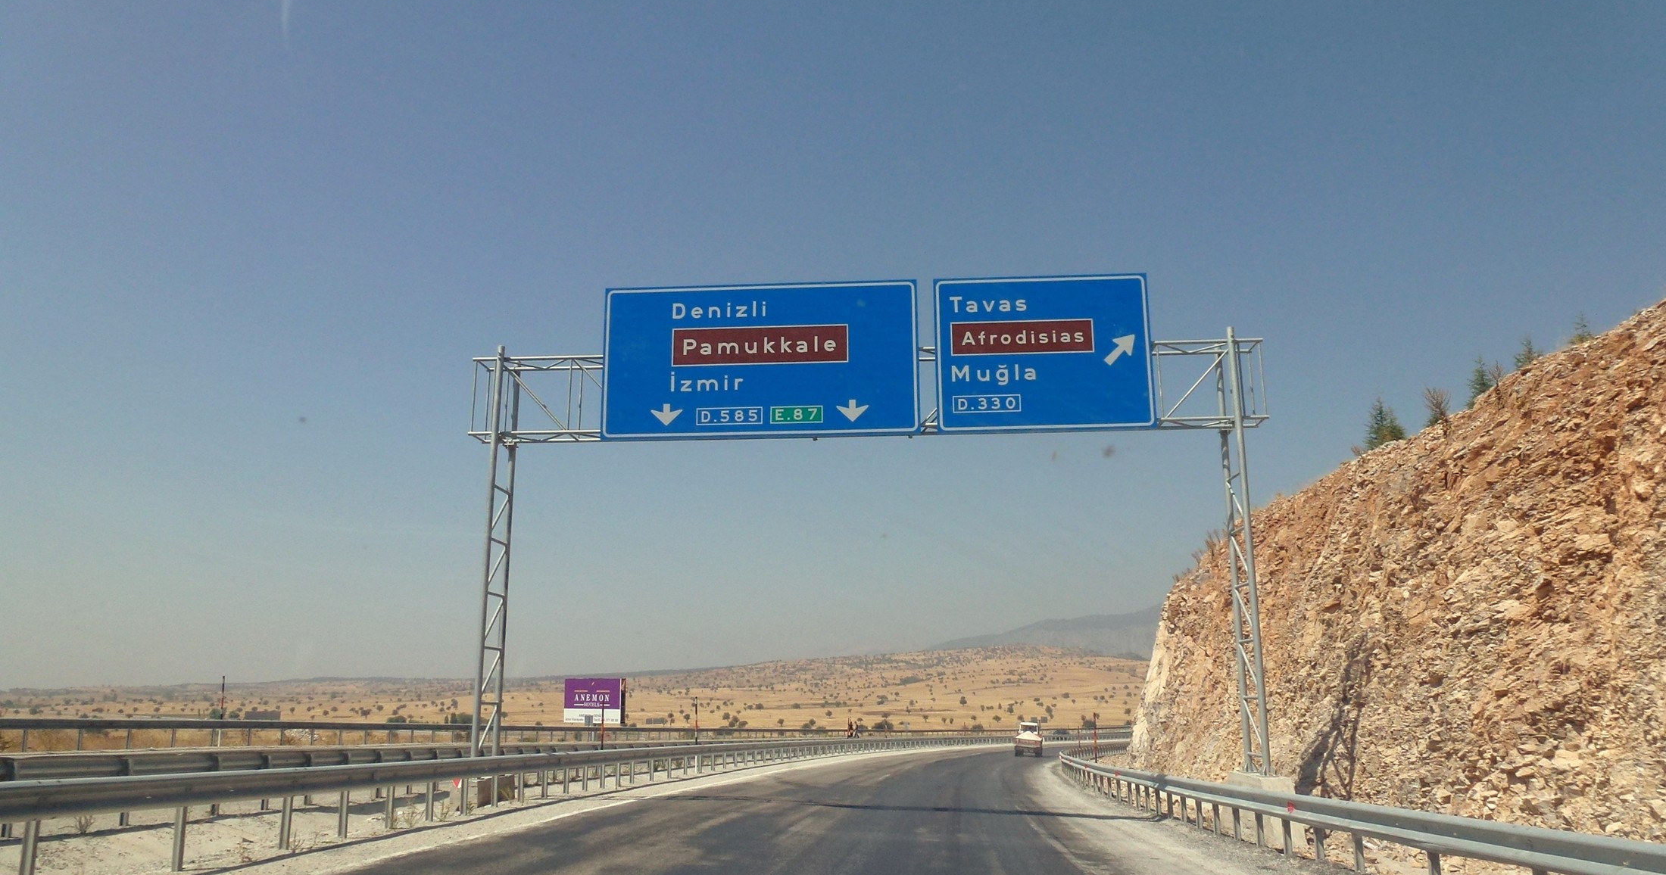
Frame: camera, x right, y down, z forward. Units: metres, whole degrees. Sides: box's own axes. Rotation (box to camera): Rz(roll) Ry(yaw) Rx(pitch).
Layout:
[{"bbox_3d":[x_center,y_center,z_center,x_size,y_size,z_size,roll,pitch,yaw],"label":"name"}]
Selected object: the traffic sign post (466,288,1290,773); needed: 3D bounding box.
[{"bbox_3d":[0.487,1.597,19.212,13.280,7.721,1.322,-1,-12,4],"label":"traffic sign post"}]

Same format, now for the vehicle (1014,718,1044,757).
[{"bbox_3d":[15.477,23.611,90.947,2.300,2.850,6.500,-2,-14,10],"label":"vehicle"}]

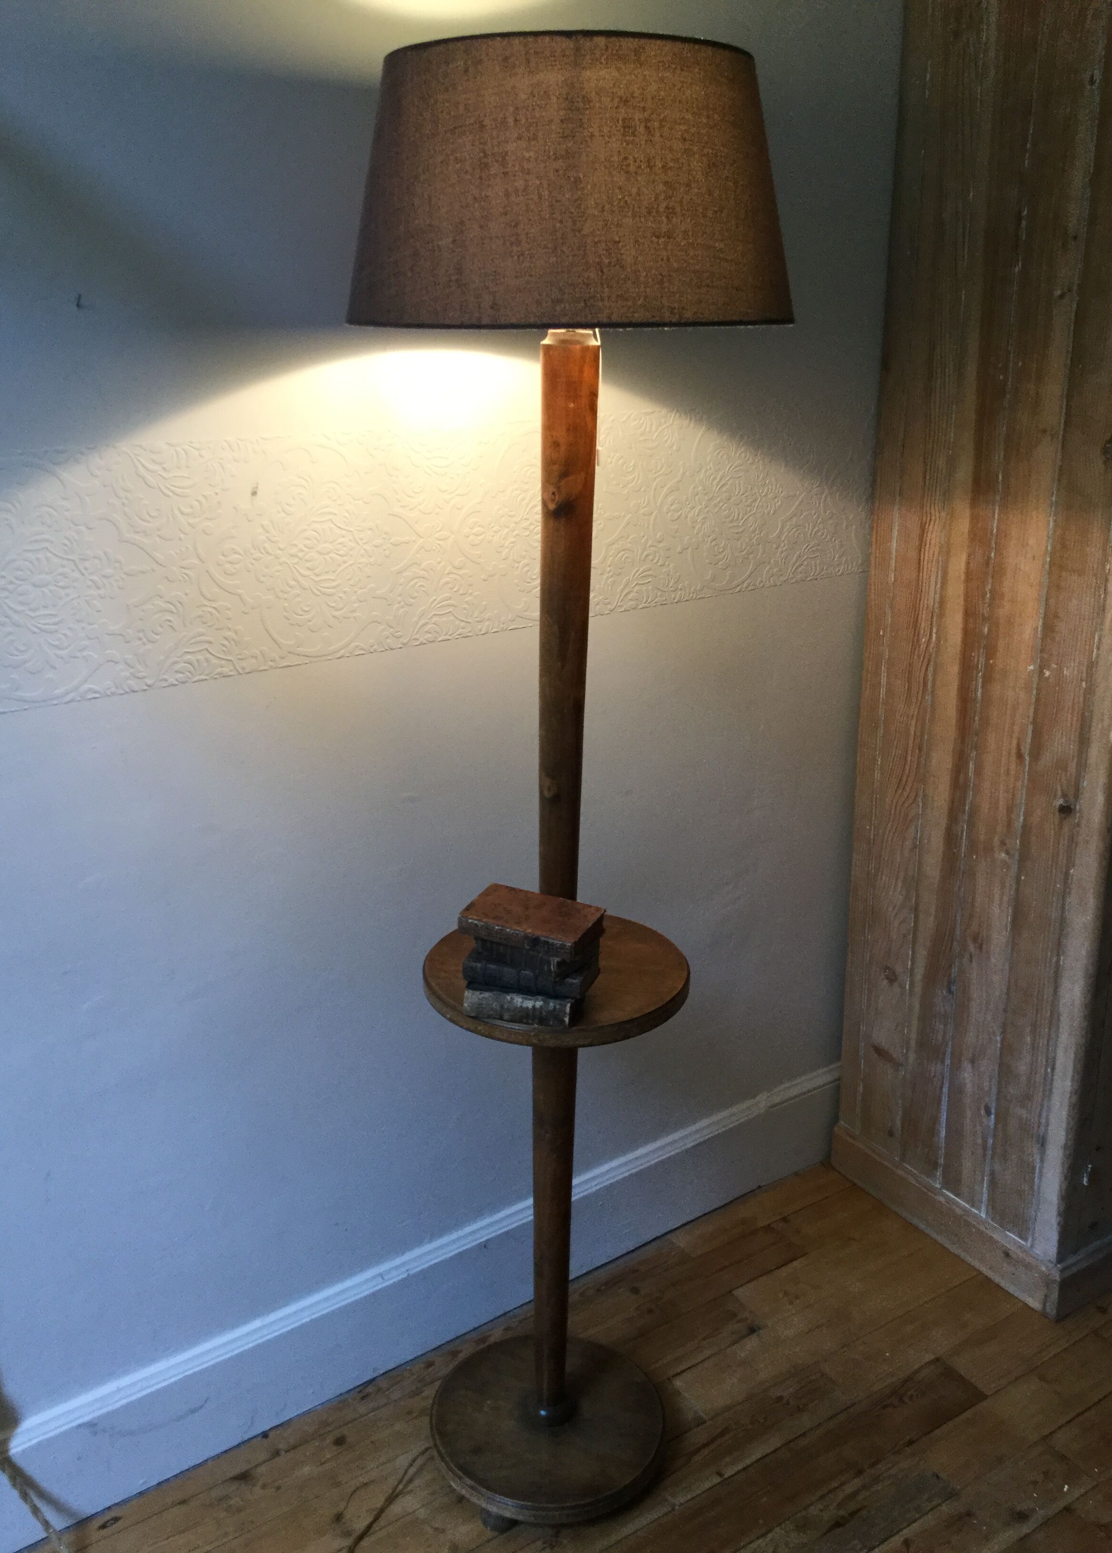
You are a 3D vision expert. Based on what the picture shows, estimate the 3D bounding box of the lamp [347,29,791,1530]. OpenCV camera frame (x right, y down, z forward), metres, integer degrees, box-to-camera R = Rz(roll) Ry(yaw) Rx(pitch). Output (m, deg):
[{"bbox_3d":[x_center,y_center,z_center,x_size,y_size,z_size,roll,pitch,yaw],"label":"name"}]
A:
[{"bbox_3d":[0.003,0.112,1.579,0.444,1.654,0.444,1,18,0],"label":"lamp"}]

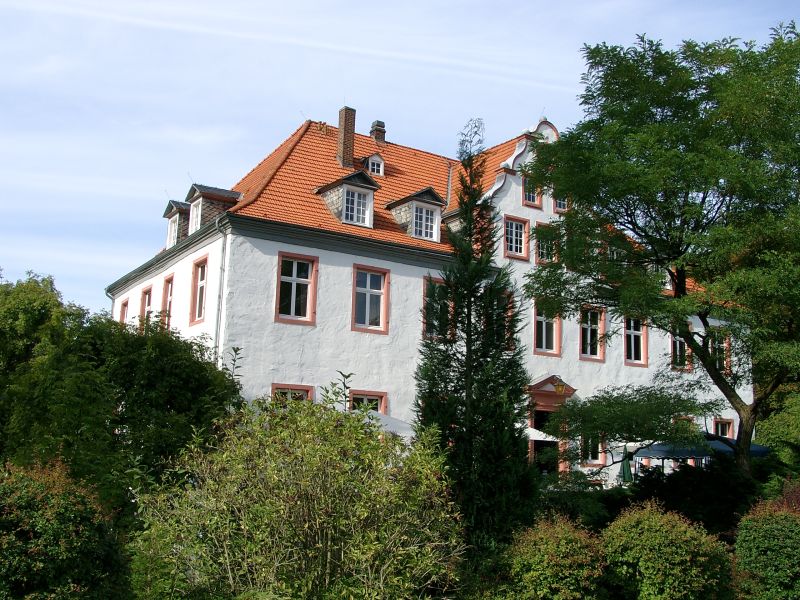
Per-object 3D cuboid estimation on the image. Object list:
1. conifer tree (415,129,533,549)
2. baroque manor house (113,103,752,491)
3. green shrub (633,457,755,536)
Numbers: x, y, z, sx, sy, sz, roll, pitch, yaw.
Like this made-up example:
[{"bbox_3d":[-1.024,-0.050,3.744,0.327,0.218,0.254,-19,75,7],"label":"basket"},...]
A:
[{"bbox_3d":[1.501,0.372,17.184,2.373,8.544,2.373,1,-11,5],"label":"conifer tree"},{"bbox_3d":[1.739,0.765,40.598,26.979,16.473,15.708,9,-13,-31],"label":"baroque manor house"},{"bbox_3d":[5.407,3.761,15.682,2.206,1.755,2.096,-2,-12,19],"label":"green shrub"}]

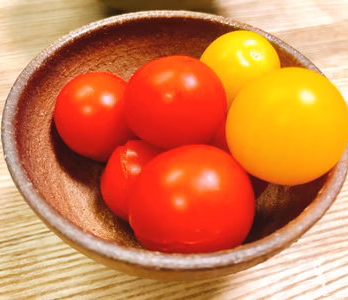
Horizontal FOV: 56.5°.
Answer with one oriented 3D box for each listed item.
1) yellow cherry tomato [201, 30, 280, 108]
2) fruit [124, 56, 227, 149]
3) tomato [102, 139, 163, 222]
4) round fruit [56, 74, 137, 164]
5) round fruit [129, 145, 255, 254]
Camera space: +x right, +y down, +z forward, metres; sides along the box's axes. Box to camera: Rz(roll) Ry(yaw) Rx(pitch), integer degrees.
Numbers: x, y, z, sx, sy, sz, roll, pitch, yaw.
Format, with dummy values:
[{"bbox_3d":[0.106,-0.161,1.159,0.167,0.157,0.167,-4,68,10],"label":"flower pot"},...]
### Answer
[{"bbox_3d":[0.024,-0.028,0.118,0.029,0.029,0.029,4,52,0],"label":"yellow cherry tomato"},{"bbox_3d":[0.000,-0.014,0.098,0.030,0.028,0.029,4,52,0],"label":"fruit"},{"bbox_3d":[-0.012,0.010,0.103,0.024,0.025,0.024,4,52,0],"label":"tomato"},{"bbox_3d":[-0.026,-0.011,0.110,0.028,0.029,0.029,4,52,0],"label":"round fruit"},{"bbox_3d":[0.005,0.013,0.085,0.032,0.029,0.030,1,52,-2],"label":"round fruit"}]

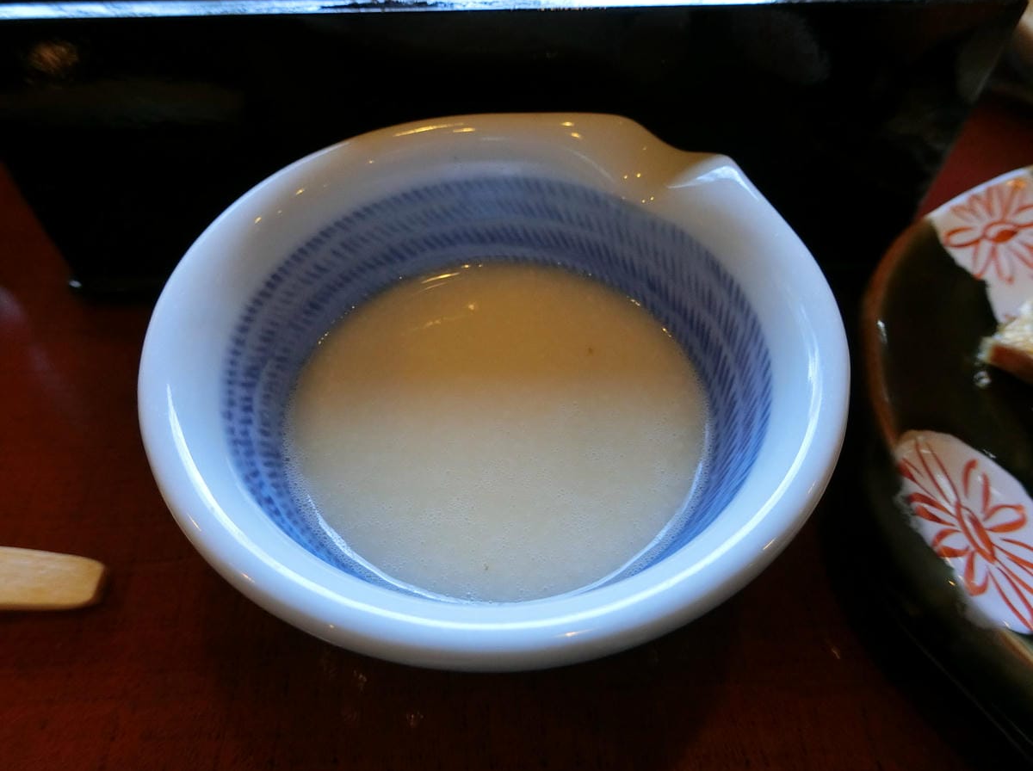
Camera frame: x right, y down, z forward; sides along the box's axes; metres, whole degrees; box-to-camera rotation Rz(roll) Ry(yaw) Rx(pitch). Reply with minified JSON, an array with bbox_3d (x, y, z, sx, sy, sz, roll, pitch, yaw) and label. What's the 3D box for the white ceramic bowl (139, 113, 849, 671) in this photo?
[{"bbox_3d":[-0.002,0.002,0.163,0.128,0.061,0.134,0,52,-1],"label":"white ceramic bowl"}]

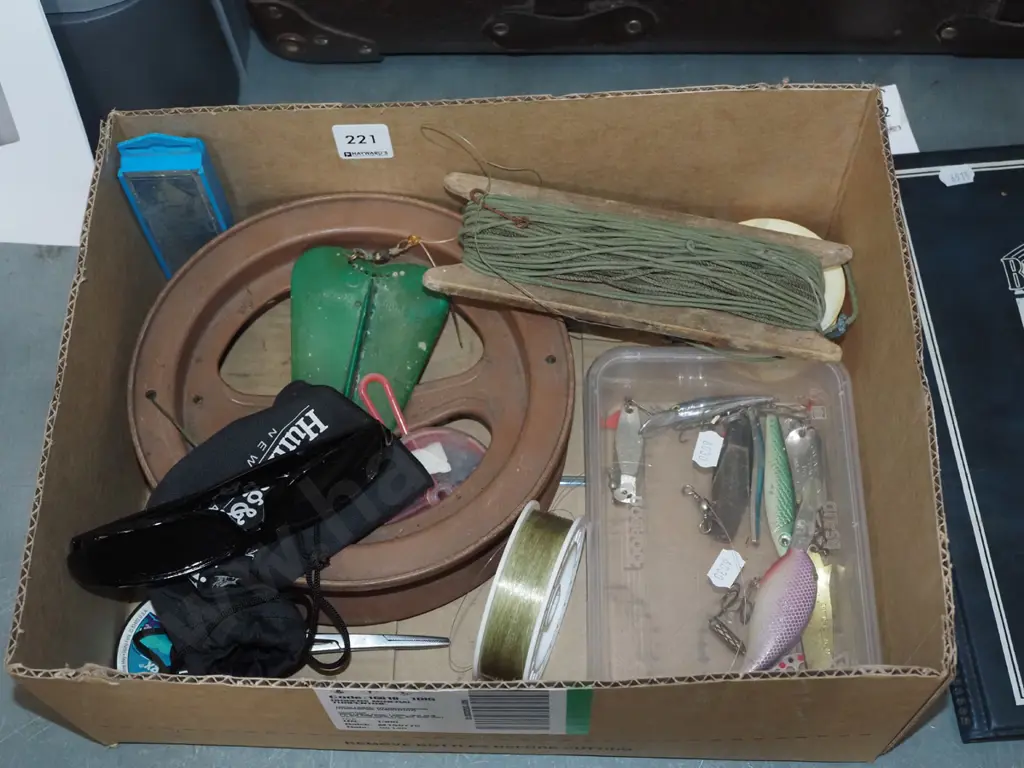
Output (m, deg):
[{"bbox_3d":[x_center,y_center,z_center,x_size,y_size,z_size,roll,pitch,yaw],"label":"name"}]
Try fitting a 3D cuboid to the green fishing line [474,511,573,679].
[{"bbox_3d":[0.010,0.085,0.572,0.021,0.079,0.079,18,65,10],"label":"green fishing line"}]

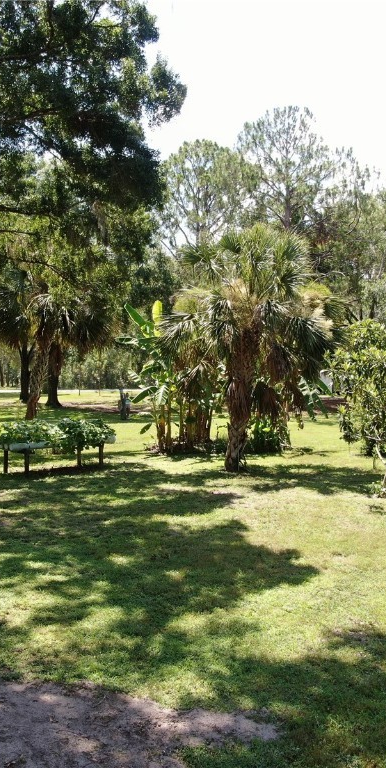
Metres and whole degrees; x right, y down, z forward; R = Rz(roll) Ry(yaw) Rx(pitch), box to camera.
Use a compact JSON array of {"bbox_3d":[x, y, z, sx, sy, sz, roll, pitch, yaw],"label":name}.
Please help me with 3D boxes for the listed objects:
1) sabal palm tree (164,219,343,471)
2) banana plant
[{"bbox_3d":[1.483,-0.967,18.000,4.370,6.150,4.200,0,0,0],"label":"sabal palm tree"},{"bbox_3d":[-1.379,-0.254,22.000,1.880,4.670,1.900,0,0,0],"label":"banana plant"}]

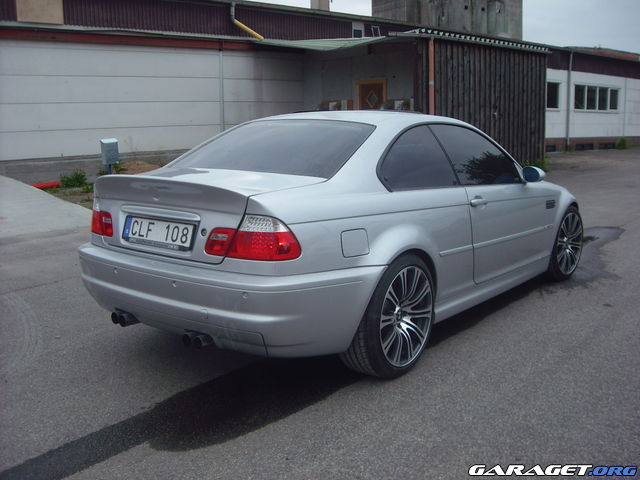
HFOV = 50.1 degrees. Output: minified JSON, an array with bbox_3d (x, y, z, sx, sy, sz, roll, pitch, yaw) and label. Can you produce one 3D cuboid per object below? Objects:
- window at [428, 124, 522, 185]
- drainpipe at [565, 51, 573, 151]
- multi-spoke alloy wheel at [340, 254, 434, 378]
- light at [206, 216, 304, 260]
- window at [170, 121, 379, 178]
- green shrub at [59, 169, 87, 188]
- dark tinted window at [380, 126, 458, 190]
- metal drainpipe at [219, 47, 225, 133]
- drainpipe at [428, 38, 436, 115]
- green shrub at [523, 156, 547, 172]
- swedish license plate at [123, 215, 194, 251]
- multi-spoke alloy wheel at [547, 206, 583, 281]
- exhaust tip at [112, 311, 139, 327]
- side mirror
[{"bbox_3d":[1.063,-0.565,4.561,0.060,0.439,1.060,-22,-6,38],"label":"window"},{"bbox_3d":[10.560,-5.914,29.000,0.110,4.200,0.110,-9,13,-40],"label":"drainpipe"},{"bbox_3d":[0.363,0.391,3.687,0.250,0.650,0.650,7,12,37],"label":"multi-spoke alloy wheel"},{"bbox_3d":[-0.292,-0.019,2.957,0.450,0.195,0.190,7,12,37],"label":"light"},{"bbox_3d":[-0.261,-0.548,3.961,1.170,0.100,0.650,7,35,37],"label":"window"},{"bbox_3d":[-5.261,-1.312,14.600,0.550,0.440,0.500,-9,12,-38],"label":"green shrub"},{"bbox_3d":[0.546,-0.468,3.905,0.060,0.380,0.820,-22,-6,38],"label":"dark tinted window"},{"bbox_3d":[-2.583,-3.425,18.169,0.100,3.260,0.100,-9,12,-38],"label":"metal drainpipe"},{"bbox_3d":[2.753,-3.303,16.800,0.110,3.300,0.110,-9,13,-40],"label":"drainpipe"},{"bbox_3d":[6.080,-2.130,19.300,0.800,0.500,0.600,-9,13,-40],"label":"green shrub"},{"bbox_3d":[-0.791,-0.037,3.337,0.520,0.120,0.020,7,-4,37],"label":"swedish license plate"},{"bbox_3d":[2.008,0.015,5.753,0.230,0.645,0.645,8,13,40],"label":"multi-spoke alloy wheel"},{"bbox_3d":[-0.997,0.399,3.545,0.158,0.080,0.120,7,12,37],"label":"exhaust tip"},{"bbox_3d":[1.501,-0.457,4.771,0.188,0.124,0.125,7,12,37],"label":"side mirror"}]

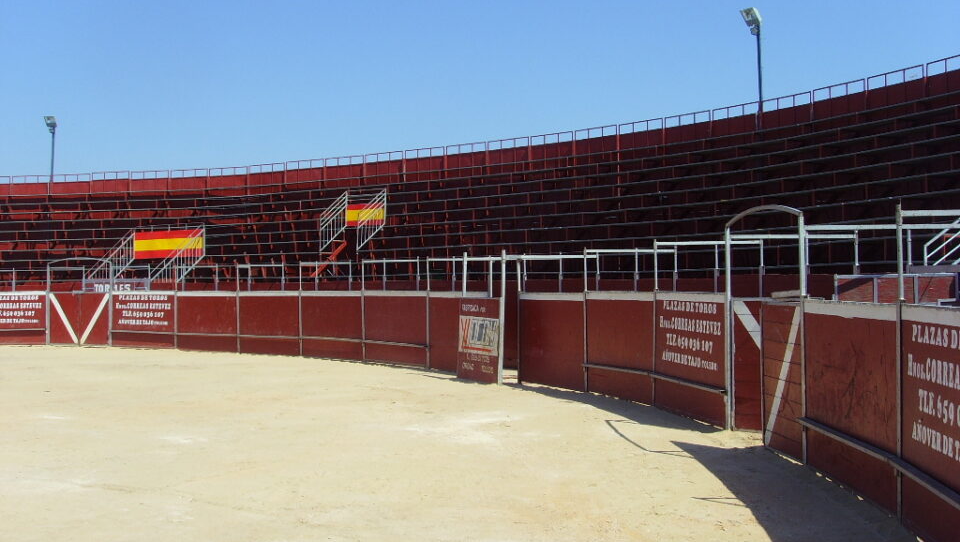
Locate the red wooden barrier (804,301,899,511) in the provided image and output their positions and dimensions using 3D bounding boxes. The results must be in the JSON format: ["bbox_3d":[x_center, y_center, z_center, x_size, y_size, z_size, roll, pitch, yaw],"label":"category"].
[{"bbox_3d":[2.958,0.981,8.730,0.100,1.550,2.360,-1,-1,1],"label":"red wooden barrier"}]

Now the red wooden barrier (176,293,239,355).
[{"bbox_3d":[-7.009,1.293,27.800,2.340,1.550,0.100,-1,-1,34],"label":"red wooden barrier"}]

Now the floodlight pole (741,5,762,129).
[{"bbox_3d":[6.411,-4.736,25.220,0.340,2.800,0.420,0,-1,-32],"label":"floodlight pole"}]

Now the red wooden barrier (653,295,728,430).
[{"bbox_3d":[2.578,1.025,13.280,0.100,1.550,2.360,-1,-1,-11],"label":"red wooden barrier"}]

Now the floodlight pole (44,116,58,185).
[{"bbox_3d":[-15.556,-4.380,39.152,0.420,2.550,0.340,-1,-1,9],"label":"floodlight pole"}]

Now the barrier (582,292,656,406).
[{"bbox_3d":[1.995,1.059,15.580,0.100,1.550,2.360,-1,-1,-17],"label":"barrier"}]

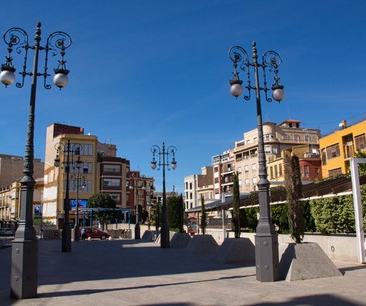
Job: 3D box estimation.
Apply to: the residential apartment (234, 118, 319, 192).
[{"bbox_3d":[21.402,4.894,79.331,12.460,22.600,14.000,3,-12,-22],"label":"residential apartment"}]

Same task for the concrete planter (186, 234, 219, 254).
[{"bbox_3d":[1.204,5.301,20.158,1.789,0.912,1.806,1,-12,-13],"label":"concrete planter"}]

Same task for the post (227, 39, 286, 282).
[{"bbox_3d":[2.434,-0.004,10.794,1.875,7.568,0.636,1,-12,-13],"label":"post"}]

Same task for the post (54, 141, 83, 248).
[{"bbox_3d":[-7.842,2.794,23.426,1.875,7.568,0.636,1,-12,-13],"label":"post"}]

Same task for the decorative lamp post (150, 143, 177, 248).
[{"bbox_3d":[-1.332,2.928,25.089,1.930,7.570,0.680,2,-12,-14],"label":"decorative lamp post"}]

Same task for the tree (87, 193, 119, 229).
[{"bbox_3d":[-10.877,8.160,46.866,4.200,5.430,4.200,1,-12,-13],"label":"tree"}]

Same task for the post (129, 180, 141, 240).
[{"bbox_3d":[-5.246,6.081,40.053,1.930,7.500,0.680,2,-12,-14],"label":"post"}]

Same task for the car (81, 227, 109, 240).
[{"bbox_3d":[-10.003,9.046,38.831,3.800,1.500,1.700,1,-12,-12],"label":"car"}]

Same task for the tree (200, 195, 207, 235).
[{"bbox_3d":[1.246,3.754,20.966,0.440,2.430,0.440,-1,-11,0],"label":"tree"}]

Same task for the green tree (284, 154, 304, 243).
[{"bbox_3d":[3.637,1.477,11.193,0.516,2.855,0.516,1,-12,-13],"label":"green tree"}]

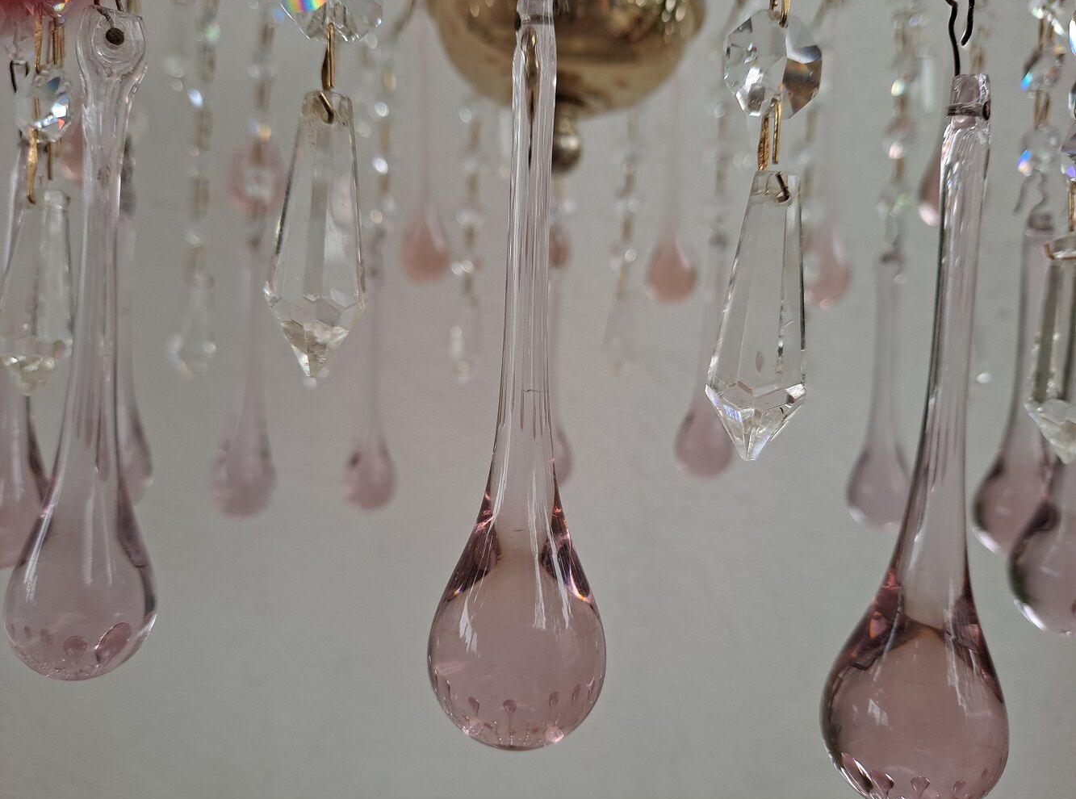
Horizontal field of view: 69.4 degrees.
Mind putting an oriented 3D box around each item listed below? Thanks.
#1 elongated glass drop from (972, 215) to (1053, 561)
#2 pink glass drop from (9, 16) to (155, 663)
[{"bbox_3d":[0.188,-0.007,0.300,0.028,0.133,0.028,5,2,32],"label":"elongated glass drop"},{"bbox_3d":[-0.088,-0.011,0.154,0.027,0.134,0.027,2,2,-30],"label":"pink glass drop"}]

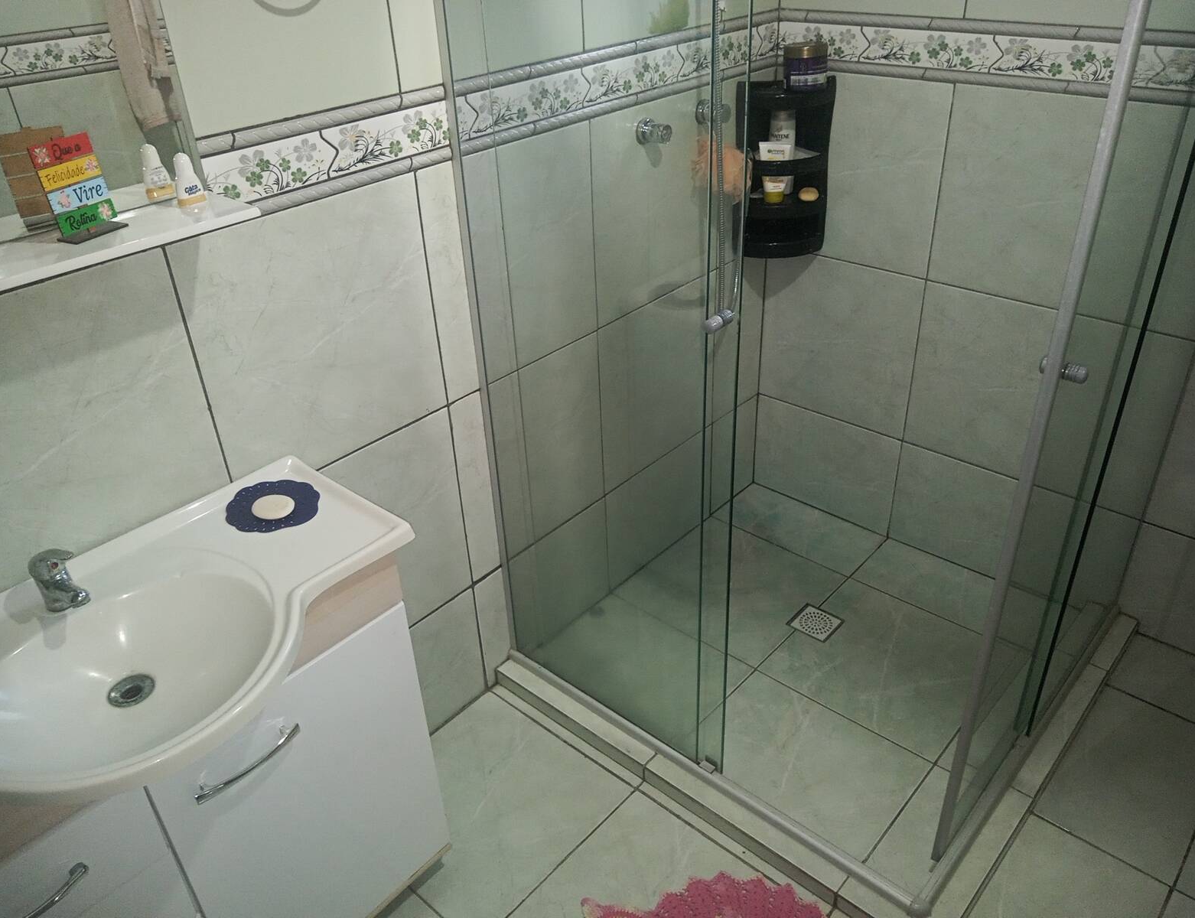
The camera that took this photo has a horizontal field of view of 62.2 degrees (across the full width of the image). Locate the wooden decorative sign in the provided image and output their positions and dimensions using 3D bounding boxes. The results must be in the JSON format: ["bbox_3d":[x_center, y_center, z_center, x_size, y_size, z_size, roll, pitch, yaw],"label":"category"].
[{"bbox_3d":[-0.638,-0.334,1.214,0.040,0.121,0.085,13,35,24],"label":"wooden decorative sign"}]

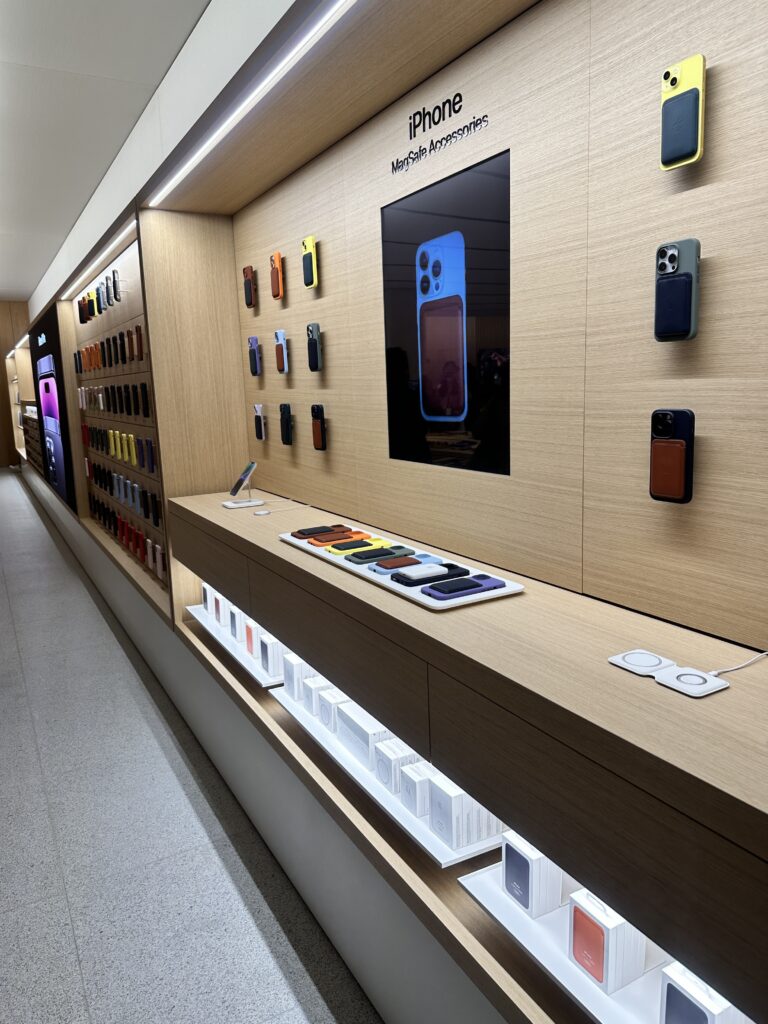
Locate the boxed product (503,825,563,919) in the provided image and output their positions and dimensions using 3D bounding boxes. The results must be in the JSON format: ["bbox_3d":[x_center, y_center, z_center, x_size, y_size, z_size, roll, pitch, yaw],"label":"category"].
[{"bbox_3d":[0.254,0.618,1.225,0.060,0.111,0.079,-8,12,-29],"label":"boxed product"}]

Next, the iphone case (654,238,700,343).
[{"bbox_3d":[0.460,-0.346,1.118,0.015,0.150,0.074,-8,12,-29],"label":"iphone case"}]

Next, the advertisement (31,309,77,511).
[{"bbox_3d":[-3.111,-0.955,6.666,0.060,1.630,2.900,-8,12,-29],"label":"advertisement"}]

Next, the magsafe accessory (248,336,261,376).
[{"bbox_3d":[-0.508,-0.610,2.786,0.015,0.150,0.074,-8,12,-29],"label":"magsafe accessory"}]

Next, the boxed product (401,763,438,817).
[{"bbox_3d":[0.084,0.586,1.509,0.071,0.083,0.065,-8,12,-29],"label":"boxed product"}]

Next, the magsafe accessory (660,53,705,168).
[{"bbox_3d":[0.450,-0.602,1.075,0.013,0.147,0.071,-8,12,-29],"label":"magsafe accessory"}]

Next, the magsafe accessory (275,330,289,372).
[{"bbox_3d":[-0.369,-0.575,2.546,0.015,0.150,0.074,-8,12,-29],"label":"magsafe accessory"}]

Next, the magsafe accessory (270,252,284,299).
[{"bbox_3d":[-0.378,-0.830,2.497,0.015,0.150,0.074,-8,12,-29],"label":"magsafe accessory"}]

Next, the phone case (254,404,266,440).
[{"bbox_3d":[-0.496,-0.358,2.832,0.013,0.147,0.071,-8,12,-29],"label":"phone case"}]

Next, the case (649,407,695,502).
[{"bbox_3d":[0.470,-0.092,1.165,0.015,0.150,0.074,-8,12,-29],"label":"case"}]

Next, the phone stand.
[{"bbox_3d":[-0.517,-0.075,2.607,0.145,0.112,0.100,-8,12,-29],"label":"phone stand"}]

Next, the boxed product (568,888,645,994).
[{"bbox_3d":[0.337,0.643,1.079,0.072,0.110,0.081,-8,12,-29],"label":"boxed product"}]

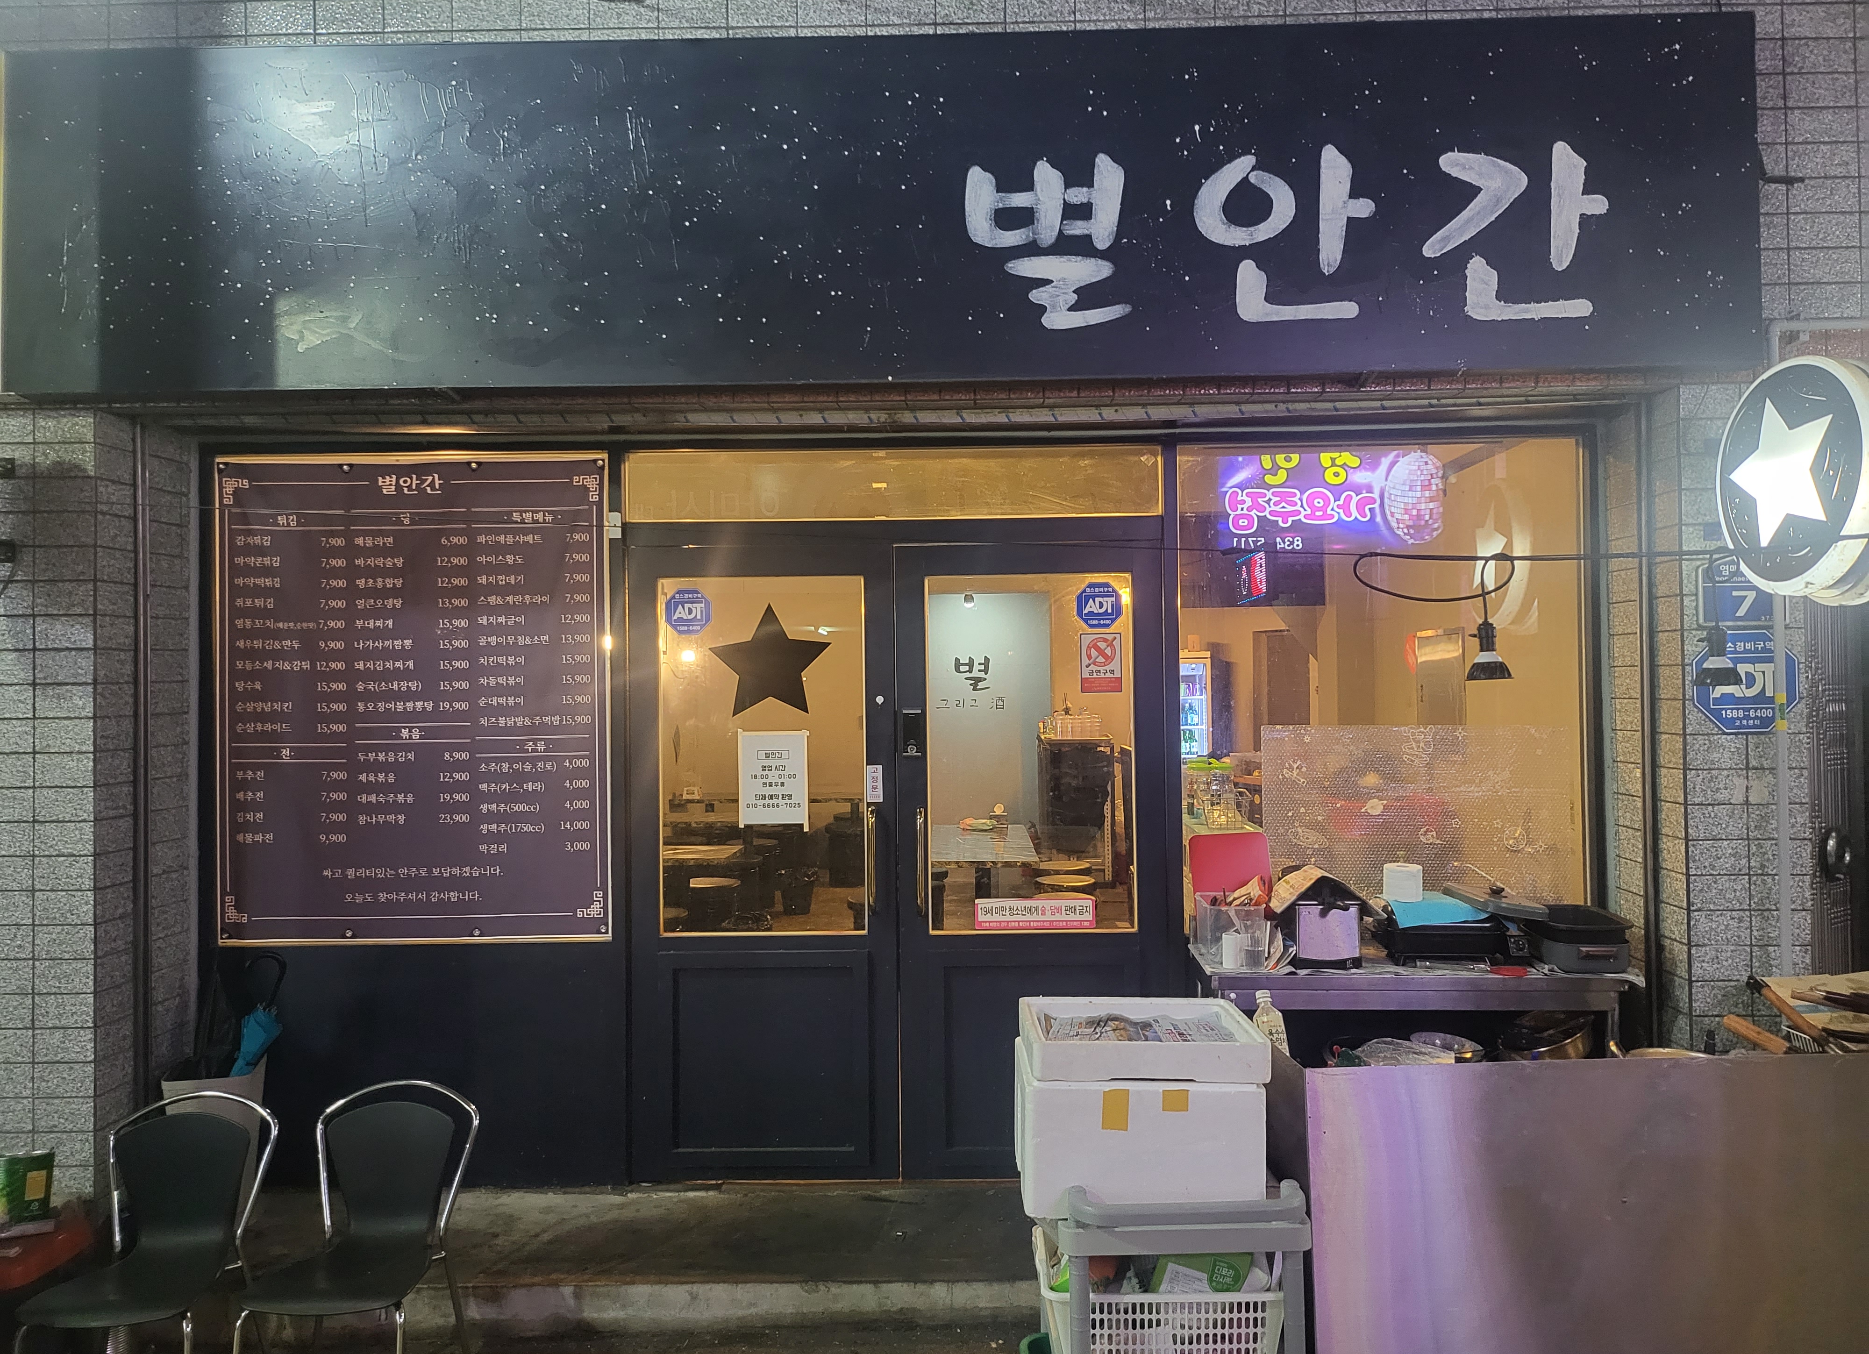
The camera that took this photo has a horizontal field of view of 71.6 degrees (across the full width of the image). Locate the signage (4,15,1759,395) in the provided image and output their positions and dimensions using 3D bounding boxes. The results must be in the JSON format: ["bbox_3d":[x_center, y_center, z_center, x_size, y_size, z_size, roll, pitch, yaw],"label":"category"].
[{"bbox_3d":[-0.177,-1.303,3.657,4.866,0.973,0.130,-1,-1,1],"label":"signage"}]

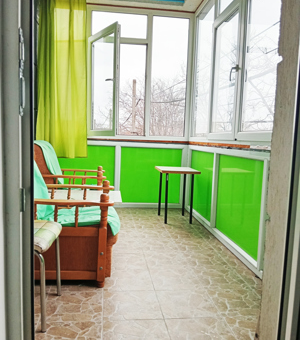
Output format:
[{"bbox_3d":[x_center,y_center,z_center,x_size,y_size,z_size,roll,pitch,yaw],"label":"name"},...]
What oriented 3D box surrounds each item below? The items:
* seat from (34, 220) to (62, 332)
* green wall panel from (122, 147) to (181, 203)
[{"bbox_3d":[-0.707,0.564,1.776,0.400,0.465,0.450,2,6,-5],"label":"seat"},{"bbox_3d":[0.015,0.086,4.566,0.860,0.785,0.030,1,6,-8],"label":"green wall panel"}]

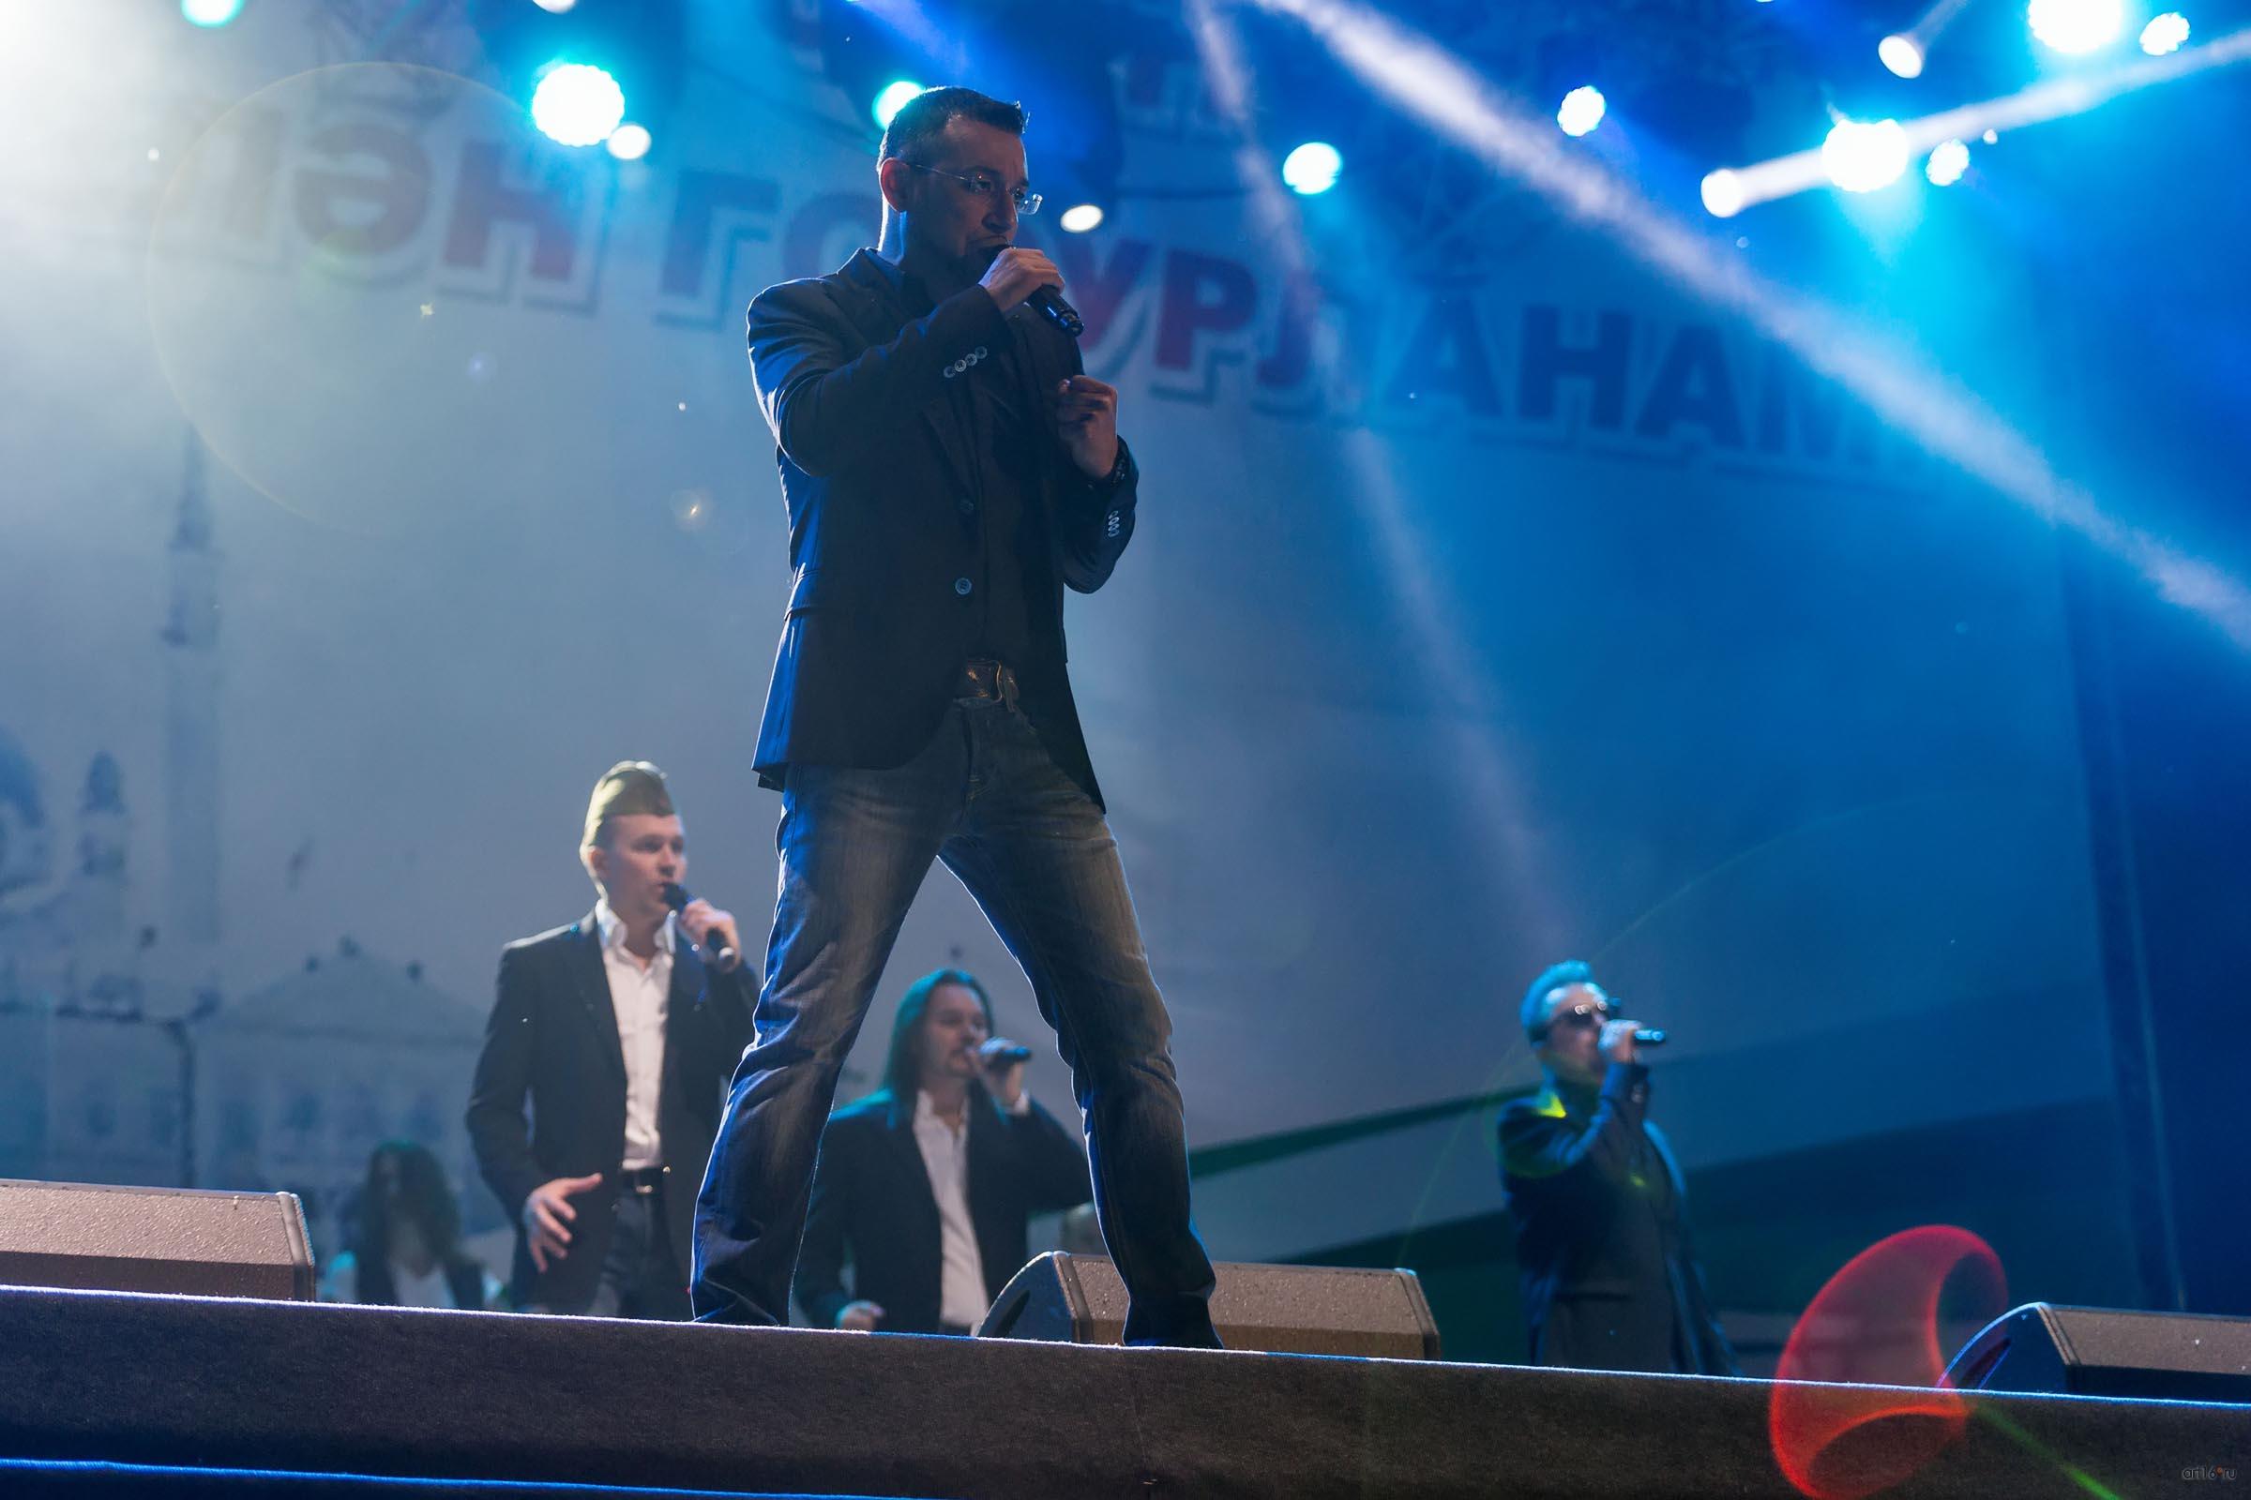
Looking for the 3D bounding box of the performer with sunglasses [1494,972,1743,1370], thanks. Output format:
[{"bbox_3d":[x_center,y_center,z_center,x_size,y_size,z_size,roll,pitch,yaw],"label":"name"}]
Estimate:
[{"bbox_3d":[1.215,1.396,10.745,0.580,1.810,0.480,10,-21,-34],"label":"performer with sunglasses"}]

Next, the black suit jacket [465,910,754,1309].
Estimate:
[{"bbox_3d":[-1.041,0.714,8.886,0.600,0.840,0.380,7,-20,-28],"label":"black suit jacket"}]

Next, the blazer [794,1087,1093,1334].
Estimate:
[{"bbox_3d":[-0.422,1.150,10.372,0.680,0.770,0.380,5,-19,-22],"label":"blazer"}]

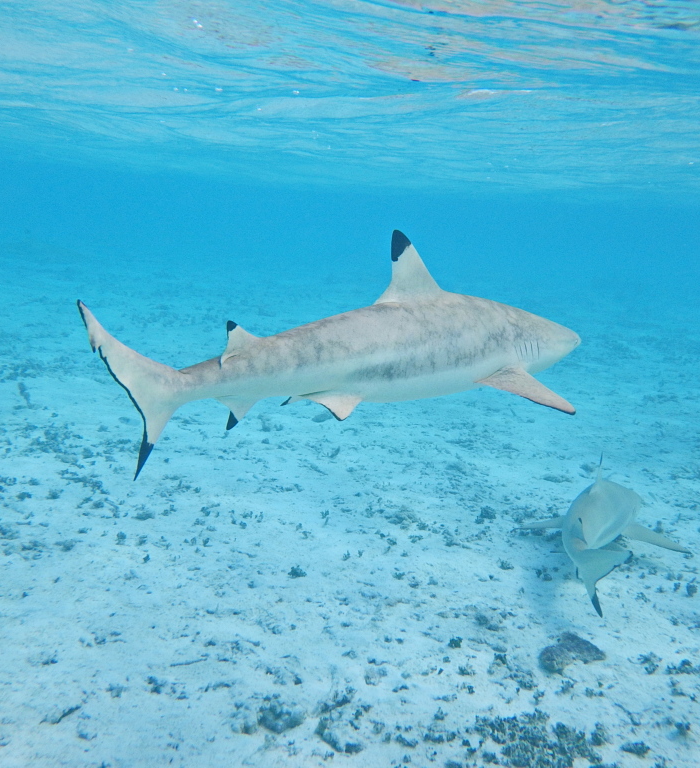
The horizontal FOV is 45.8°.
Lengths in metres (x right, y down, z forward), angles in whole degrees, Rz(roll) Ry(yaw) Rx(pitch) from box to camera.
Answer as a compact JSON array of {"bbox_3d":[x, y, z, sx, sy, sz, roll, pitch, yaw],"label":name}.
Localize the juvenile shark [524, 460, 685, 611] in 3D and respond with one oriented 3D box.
[{"bbox_3d":[0.881,0.445,2.878,0.500,0.400,1.120,9,13,30],"label":"juvenile shark"}]

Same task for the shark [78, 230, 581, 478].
[{"bbox_3d":[0.026,-0.102,1.978,1.270,0.500,0.460,-5,14,-21],"label":"shark"}]

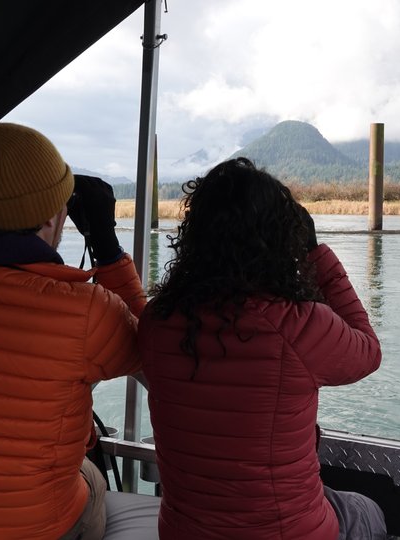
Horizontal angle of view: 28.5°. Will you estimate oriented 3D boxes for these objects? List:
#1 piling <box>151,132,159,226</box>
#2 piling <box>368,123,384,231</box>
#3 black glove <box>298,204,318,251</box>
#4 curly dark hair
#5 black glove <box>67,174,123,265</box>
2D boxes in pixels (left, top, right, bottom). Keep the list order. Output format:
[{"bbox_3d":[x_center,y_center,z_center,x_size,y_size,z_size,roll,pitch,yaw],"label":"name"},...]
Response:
[{"bbox_3d":[-1.860,-3.540,31.500,0.530,3.820,0.530,0,5,0],"label":"piling"},{"bbox_3d":[6.706,-3.524,30.000,0.530,4.070,0.530,0,5,0],"label":"piling"},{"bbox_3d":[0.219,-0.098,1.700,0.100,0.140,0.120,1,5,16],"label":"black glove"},{"bbox_3d":[0.071,-0.013,1.570,0.330,0.420,0.290,1,5,13],"label":"curly dark hair"},{"bbox_3d":[-0.231,-0.114,1.740,0.100,0.180,0.130,2,5,24],"label":"black glove"}]

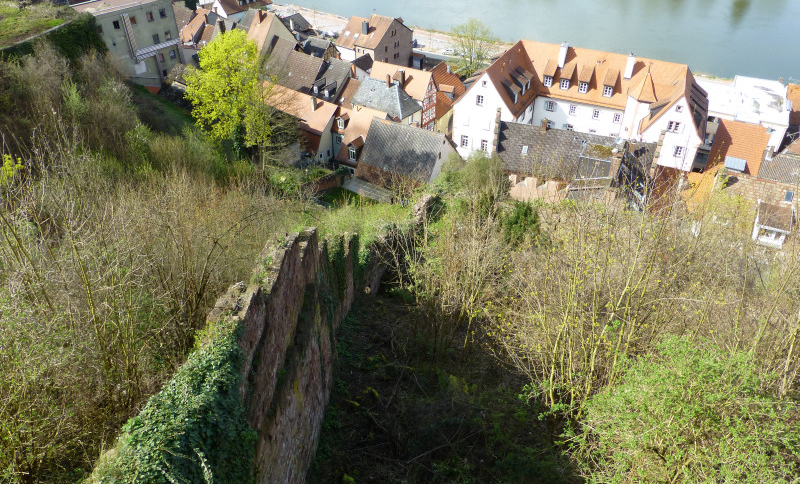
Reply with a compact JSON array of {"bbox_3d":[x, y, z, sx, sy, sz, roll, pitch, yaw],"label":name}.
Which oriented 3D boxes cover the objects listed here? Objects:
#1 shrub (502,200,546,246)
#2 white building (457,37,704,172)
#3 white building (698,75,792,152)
[{"bbox_3d":[12.397,-1.807,58.000,3.900,3.800,3.600,-1,34,0],"label":"shrub"},{"bbox_3d":[28.898,-20.758,91.379,35.616,15.624,22.680,17,38,24],"label":"white building"},{"bbox_3d":[55.532,-20.571,97.377,14.112,8.232,22.260,16,37,23],"label":"white building"}]

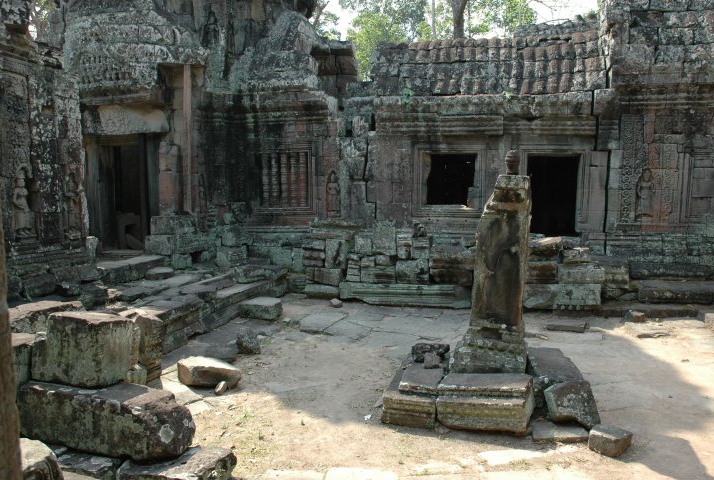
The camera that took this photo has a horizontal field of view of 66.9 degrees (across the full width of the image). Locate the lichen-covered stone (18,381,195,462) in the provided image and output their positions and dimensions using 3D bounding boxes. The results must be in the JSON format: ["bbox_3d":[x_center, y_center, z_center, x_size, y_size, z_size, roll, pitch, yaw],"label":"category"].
[{"bbox_3d":[-2.050,1.455,4.481,1.360,0.380,0.460,2,7,14],"label":"lichen-covered stone"}]

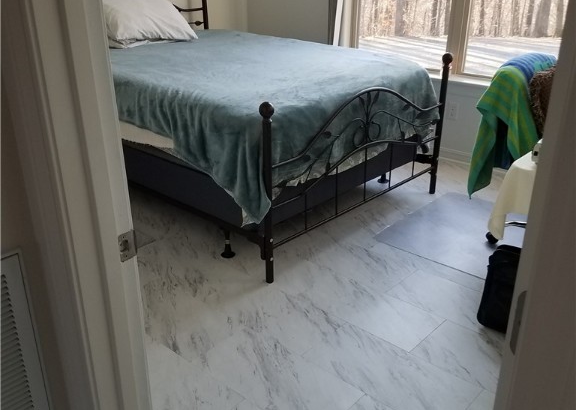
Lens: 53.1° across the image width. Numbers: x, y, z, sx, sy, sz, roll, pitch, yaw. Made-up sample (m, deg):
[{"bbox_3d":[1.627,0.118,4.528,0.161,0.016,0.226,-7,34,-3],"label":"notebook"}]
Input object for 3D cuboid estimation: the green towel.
[{"bbox_3d":[1.107,-0.393,2.962,0.320,0.660,0.280,20,30,38],"label":"green towel"}]

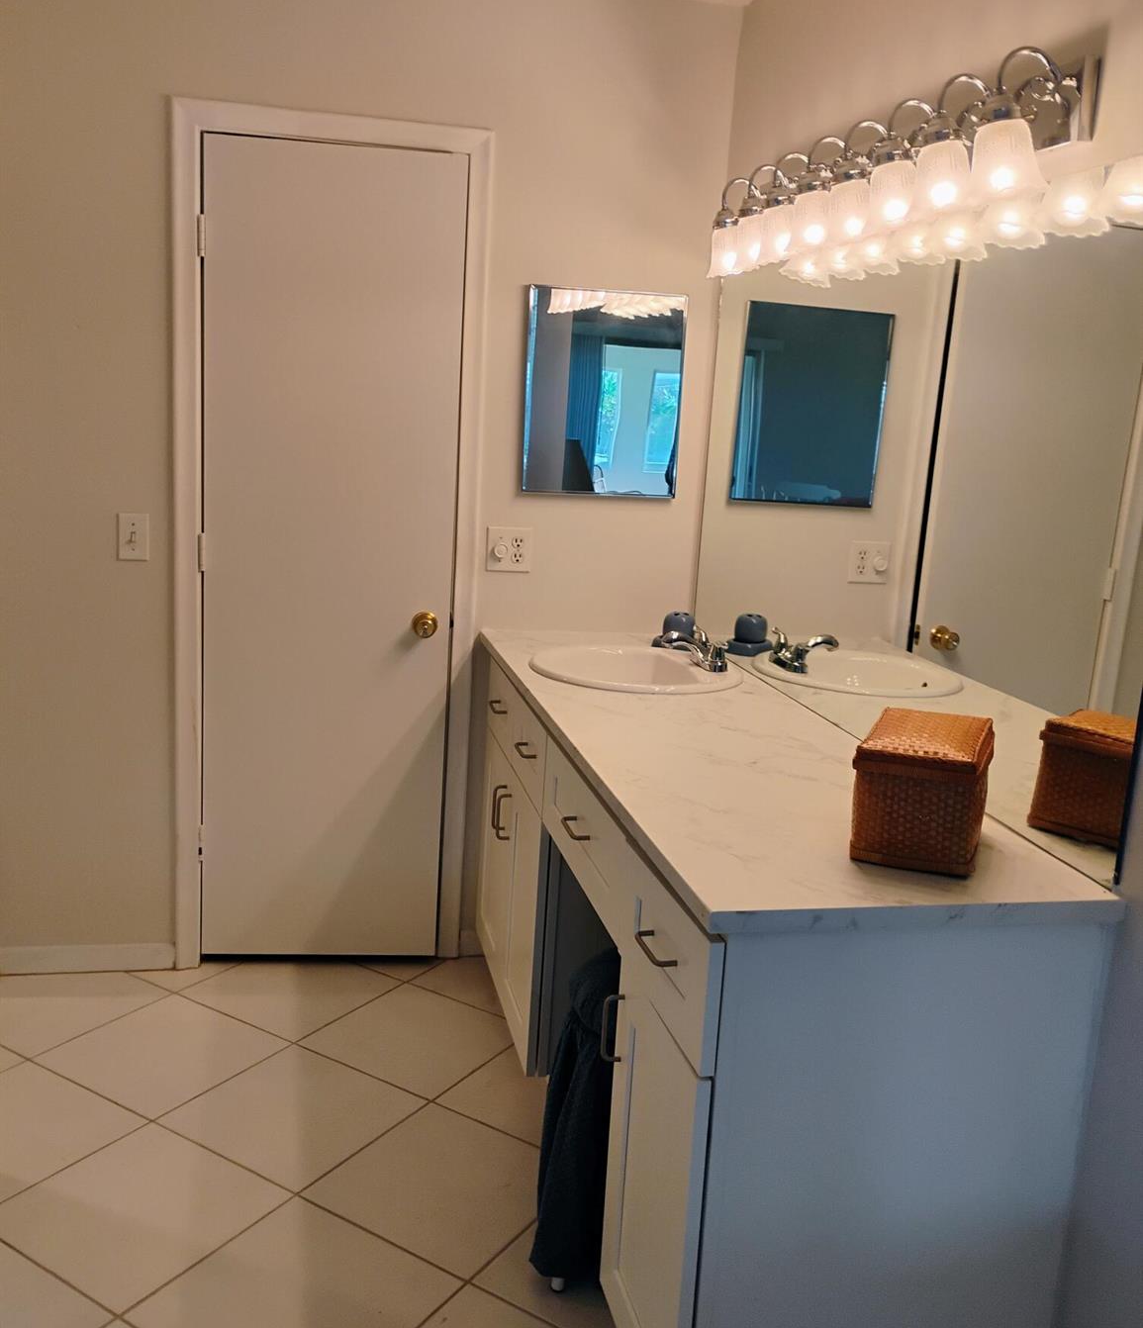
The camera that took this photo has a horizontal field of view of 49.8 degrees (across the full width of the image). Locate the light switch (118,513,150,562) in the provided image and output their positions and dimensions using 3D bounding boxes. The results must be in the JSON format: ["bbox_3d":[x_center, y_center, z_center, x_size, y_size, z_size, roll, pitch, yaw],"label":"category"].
[{"bbox_3d":[-1.055,-0.304,2.965,0.071,0.114,0.014,1,11,-13],"label":"light switch"}]

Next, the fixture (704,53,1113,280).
[{"bbox_3d":[0.491,-0.861,2.233,0.180,0.213,1.250,1,11,-13],"label":"fixture"}]

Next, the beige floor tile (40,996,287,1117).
[{"bbox_3d":[-0.924,0.887,2.803,0.400,0.010,0.400,10,13,31],"label":"beige floor tile"}]

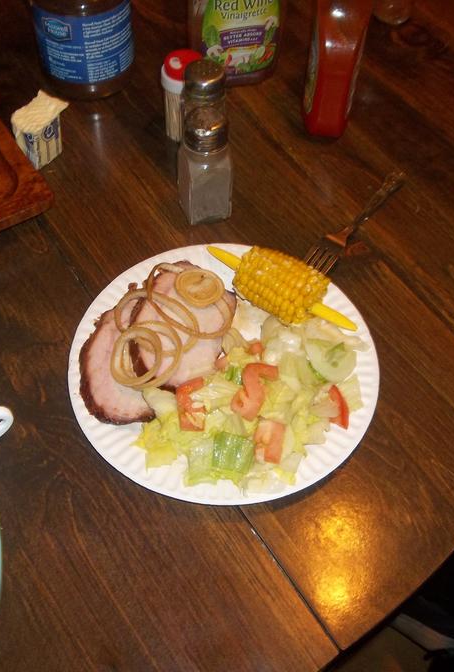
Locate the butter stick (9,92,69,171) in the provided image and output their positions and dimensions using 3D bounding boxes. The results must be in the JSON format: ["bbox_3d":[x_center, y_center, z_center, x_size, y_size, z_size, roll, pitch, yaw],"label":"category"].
[{"bbox_3d":[-0.174,-0.191,0.653,0.036,0.043,0.042,33,60,19],"label":"butter stick"}]

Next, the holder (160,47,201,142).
[{"bbox_3d":[-0.041,-0.223,0.658,0.038,0.082,0.038,3,55,0],"label":"holder"}]

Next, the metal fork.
[{"bbox_3d":[0.111,-0.099,0.611,0.025,0.020,0.185,32,54,19],"label":"metal fork"}]

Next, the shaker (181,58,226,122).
[{"bbox_3d":[-0.020,-0.198,0.631,0.038,0.098,0.038,-11,56,-10],"label":"shaker"}]

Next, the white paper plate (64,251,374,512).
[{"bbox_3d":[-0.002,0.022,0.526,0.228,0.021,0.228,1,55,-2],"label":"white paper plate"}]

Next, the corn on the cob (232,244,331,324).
[{"bbox_3d":[0.041,-0.039,0.542,0.067,0.047,0.047,32,59,24],"label":"corn on the cob"}]

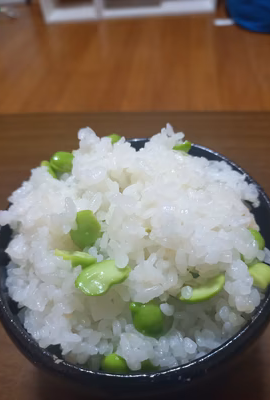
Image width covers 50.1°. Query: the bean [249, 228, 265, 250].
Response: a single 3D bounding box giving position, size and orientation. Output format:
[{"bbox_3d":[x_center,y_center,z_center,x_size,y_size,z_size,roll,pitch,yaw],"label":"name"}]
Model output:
[{"bbox_3d":[0.043,0.014,0.103,0.009,0.009,0.009,11,48,16],"label":"bean"}]

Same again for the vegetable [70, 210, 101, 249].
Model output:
[{"bbox_3d":[-0.016,0.009,0.092,0.009,0.013,0.006,2,6,-6],"label":"vegetable"}]

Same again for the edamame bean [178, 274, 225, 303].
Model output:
[{"bbox_3d":[0.020,0.027,0.088,0.015,0.006,0.008,-5,34,-7],"label":"edamame bean"}]

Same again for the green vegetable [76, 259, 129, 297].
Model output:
[{"bbox_3d":[-0.009,0.023,0.085,0.016,0.006,0.009,-19,60,-11],"label":"green vegetable"}]

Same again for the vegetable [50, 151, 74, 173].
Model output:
[{"bbox_3d":[-0.029,-0.016,0.117,0.011,0.009,0.009,0,46,6],"label":"vegetable"}]

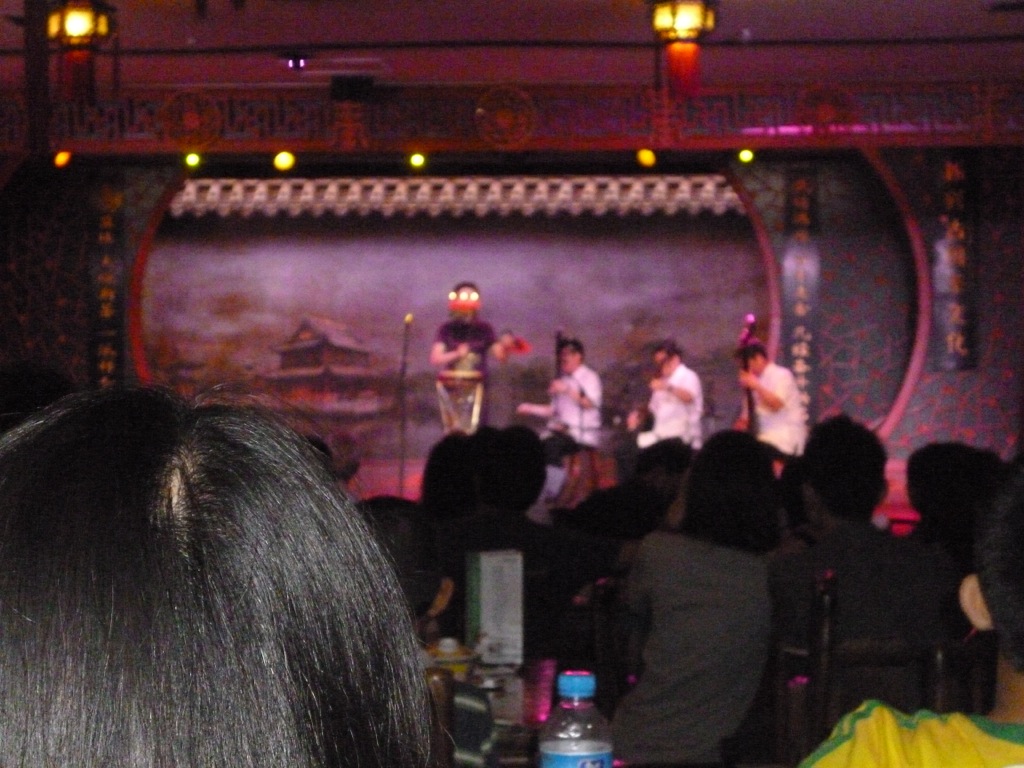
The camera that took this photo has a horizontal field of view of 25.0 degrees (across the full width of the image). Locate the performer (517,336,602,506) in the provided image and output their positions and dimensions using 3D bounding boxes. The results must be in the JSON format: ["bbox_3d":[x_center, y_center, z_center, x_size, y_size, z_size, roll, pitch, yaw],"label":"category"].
[{"bbox_3d":[0.360,0.287,17.489,0.750,1.280,0.550,1,-1,-40],"label":"performer"}]

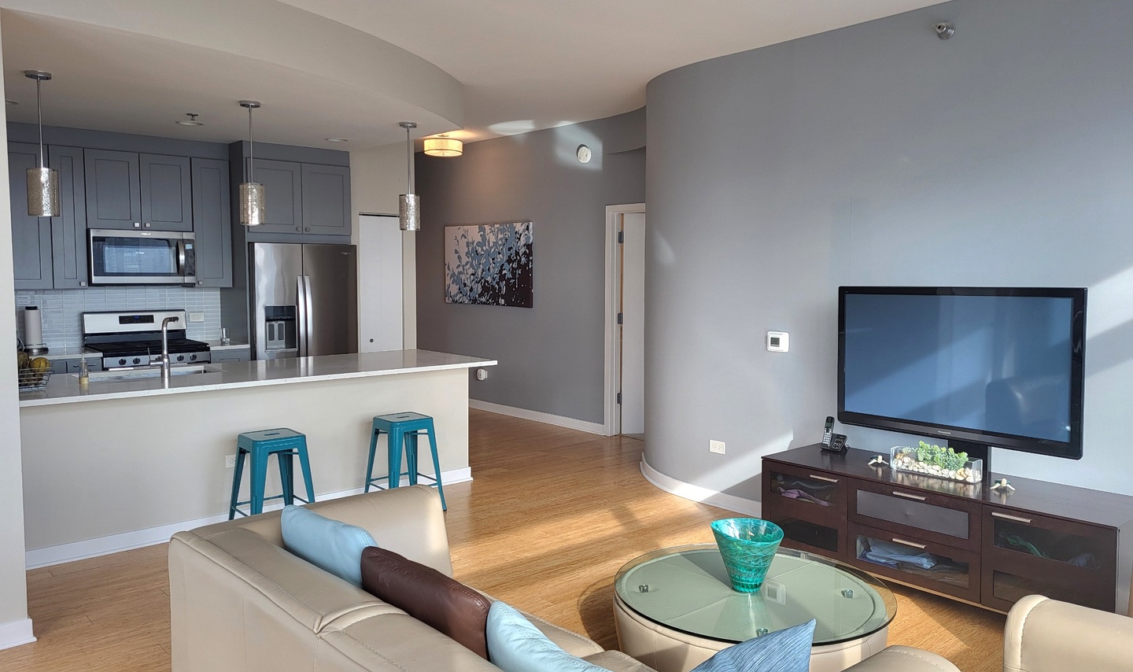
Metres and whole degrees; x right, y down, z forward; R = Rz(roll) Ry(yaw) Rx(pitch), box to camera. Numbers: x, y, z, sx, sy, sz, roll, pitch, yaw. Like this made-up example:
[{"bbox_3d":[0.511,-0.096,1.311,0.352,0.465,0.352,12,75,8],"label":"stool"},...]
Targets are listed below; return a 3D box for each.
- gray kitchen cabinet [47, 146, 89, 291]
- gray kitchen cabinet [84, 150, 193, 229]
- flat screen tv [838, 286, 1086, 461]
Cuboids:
[{"bbox_3d":[-3.790,-0.878,6.419,0.232,1.045,0.330,-4,6,-42],"label":"gray kitchen cabinet"},{"bbox_3d":[-3.403,-1.127,6.713,0.765,0.584,0.333,-4,6,-42],"label":"gray kitchen cabinet"},{"bbox_3d":[1.894,0.133,4.191,0.090,0.735,1.200,-3,5,-39],"label":"flat screen tv"}]

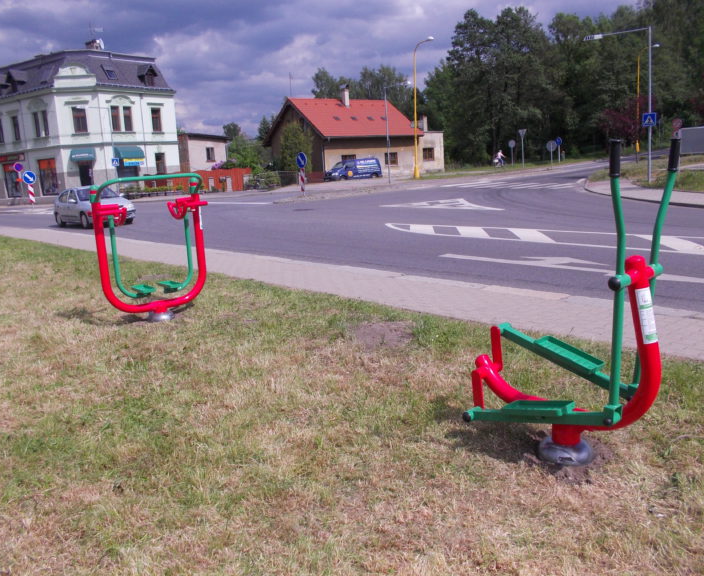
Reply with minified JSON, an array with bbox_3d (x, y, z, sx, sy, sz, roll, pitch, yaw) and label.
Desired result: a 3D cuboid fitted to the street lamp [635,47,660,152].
[{"bbox_3d":[29.926,-18.799,64.569,2.000,10.800,0.400,2,12,25],"label":"street lamp"}]

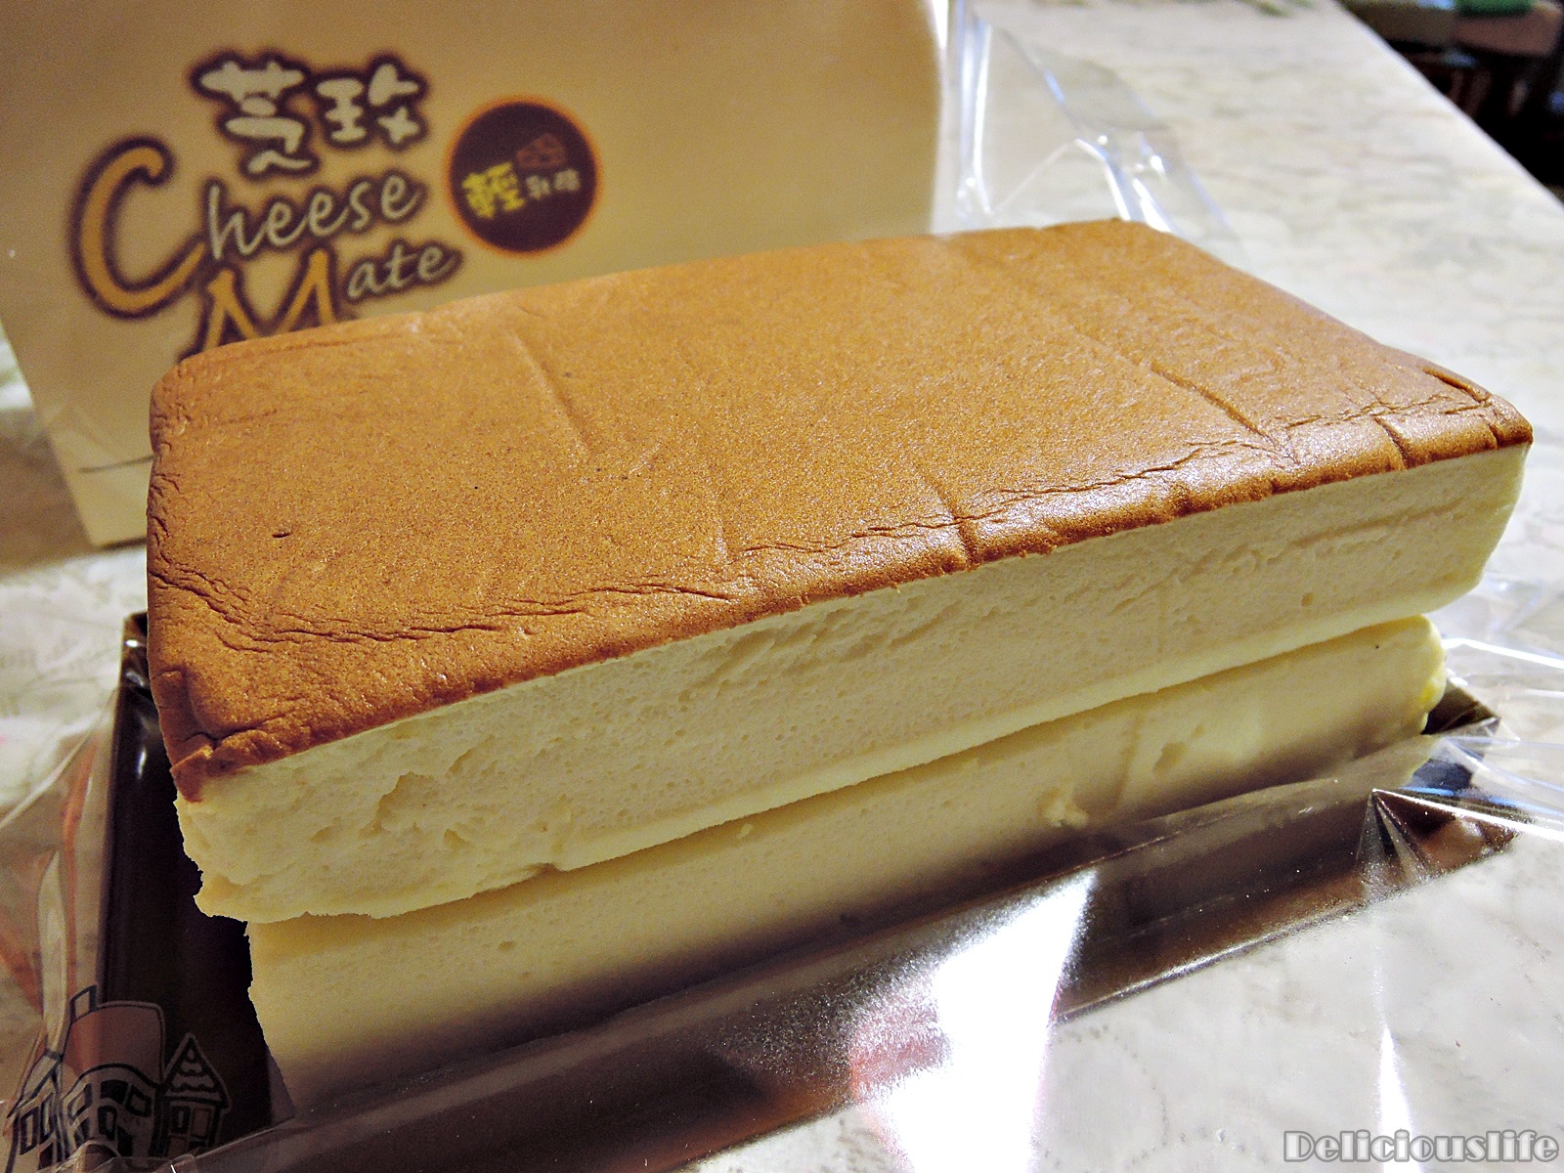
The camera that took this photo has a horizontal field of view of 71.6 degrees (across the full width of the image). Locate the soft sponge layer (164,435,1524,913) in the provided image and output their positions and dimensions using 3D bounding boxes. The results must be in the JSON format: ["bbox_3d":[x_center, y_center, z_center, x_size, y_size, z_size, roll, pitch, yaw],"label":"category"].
[{"bbox_3d":[0.008,-0.016,0.178,0.184,0.032,0.091,-14,41,-17],"label":"soft sponge layer"}]

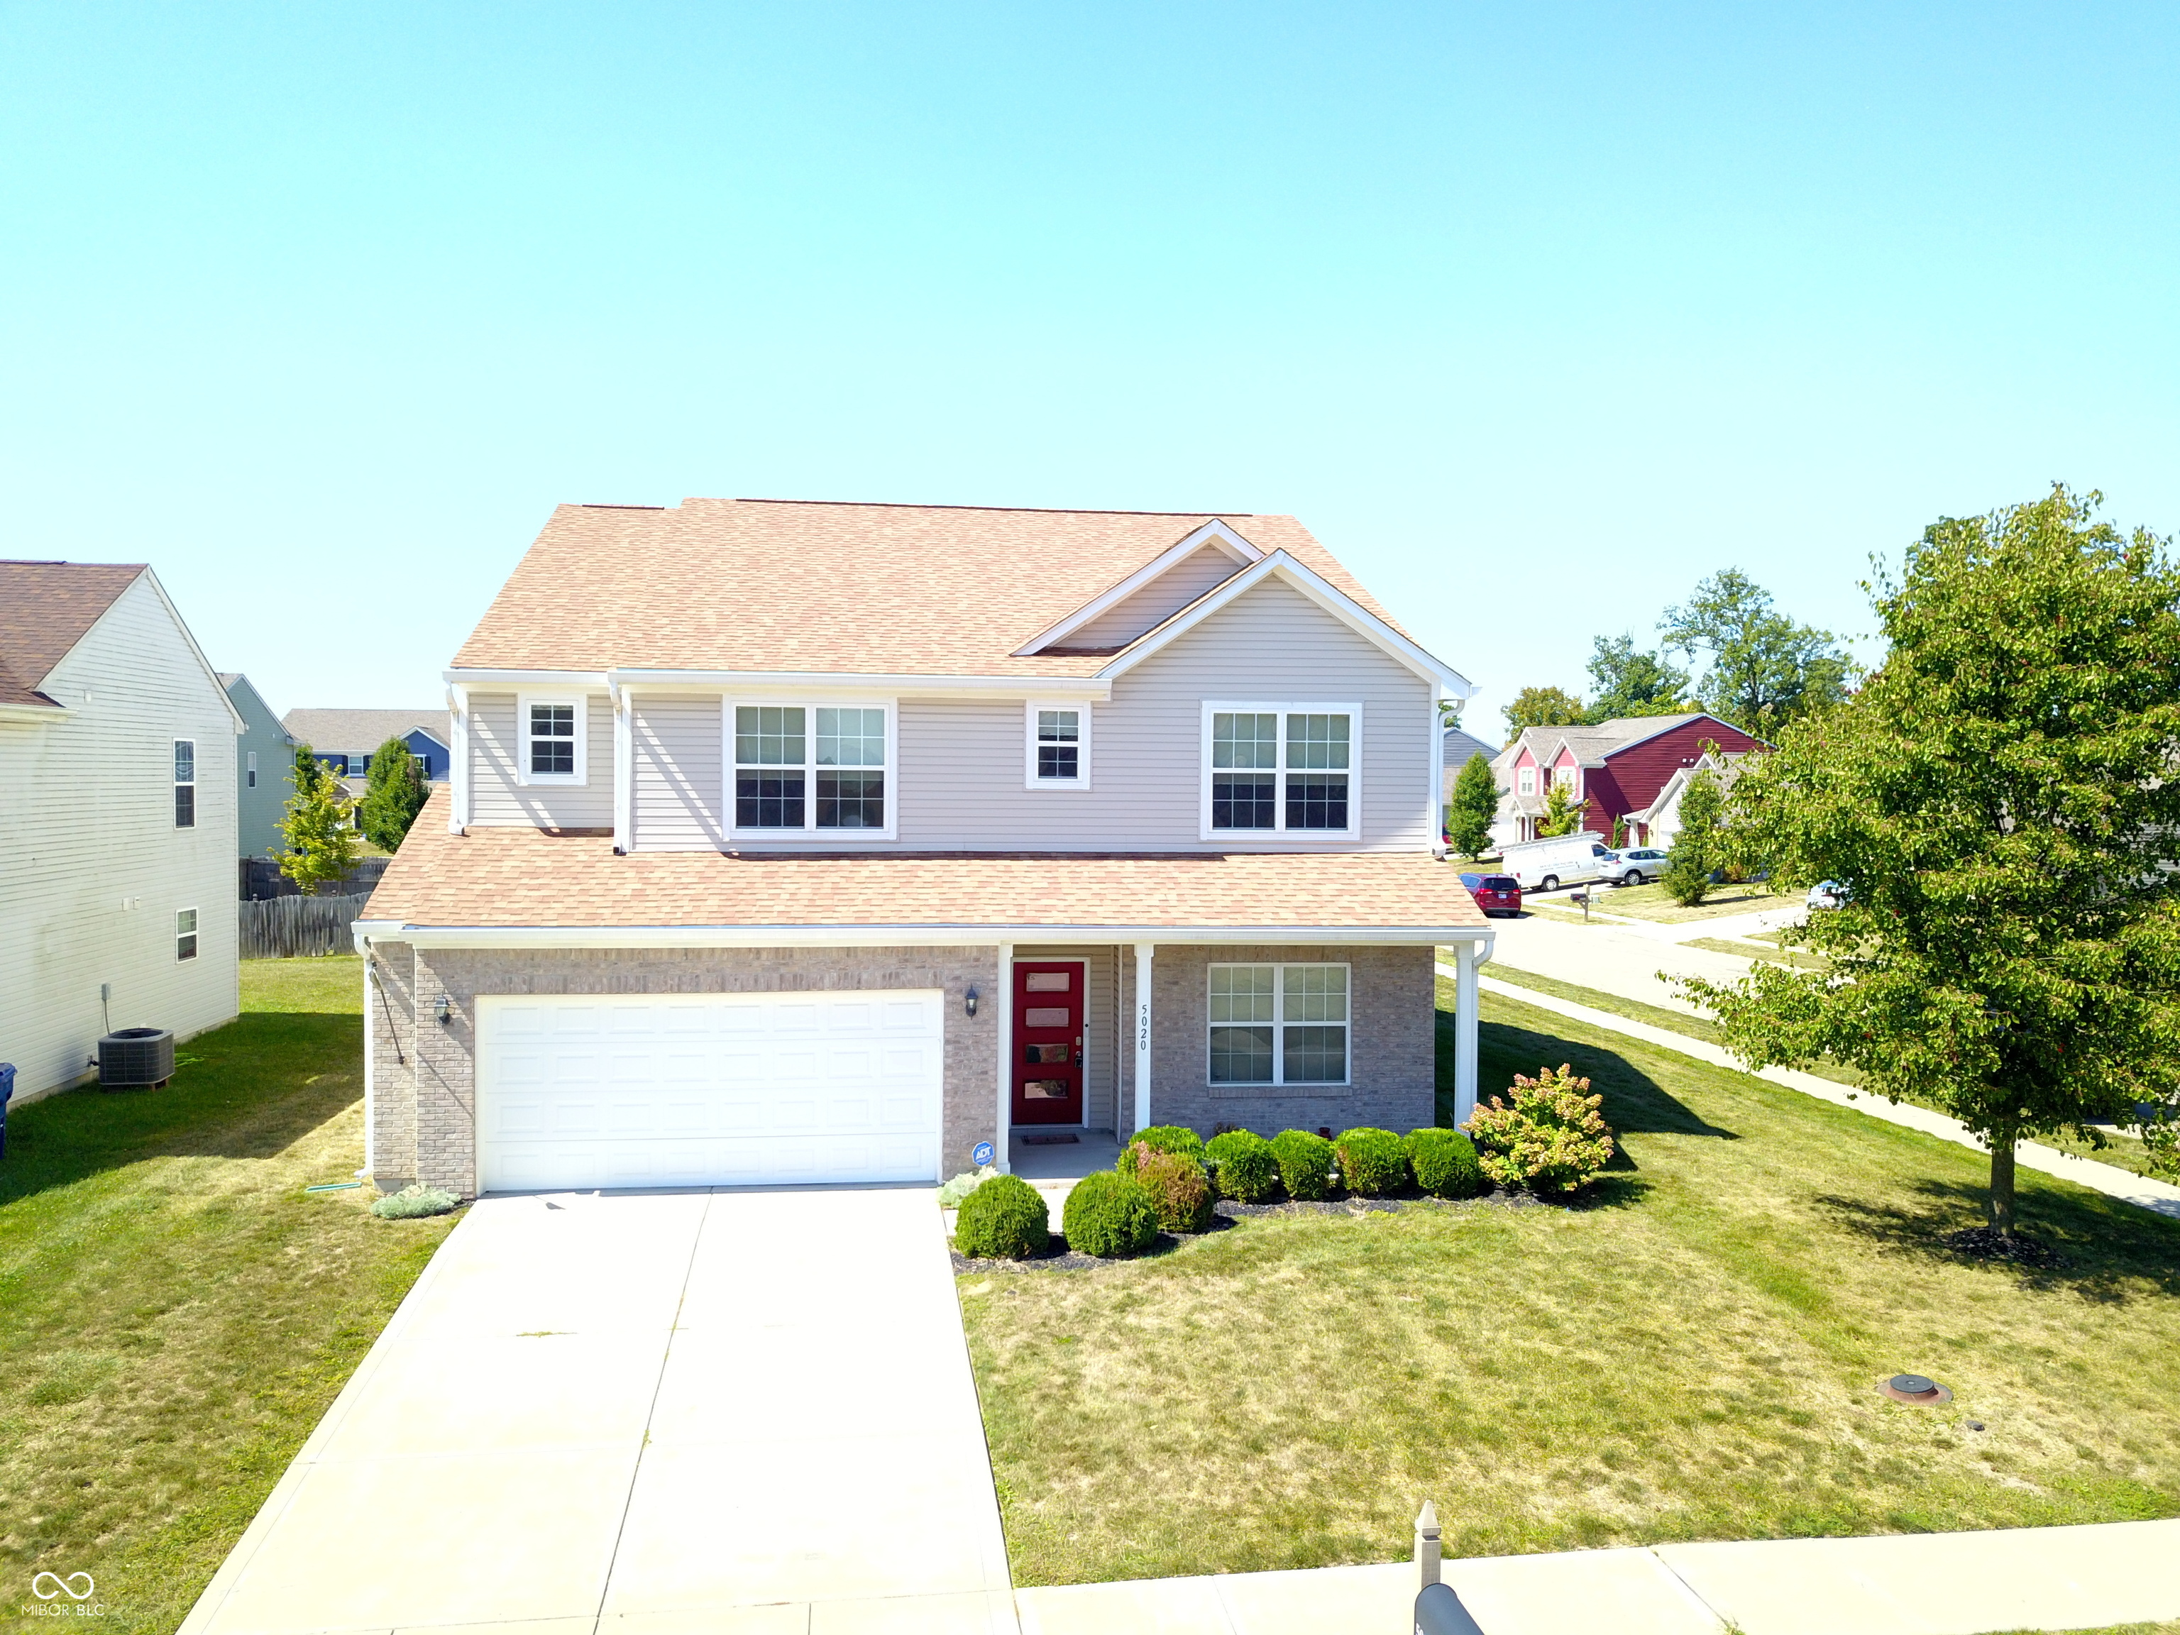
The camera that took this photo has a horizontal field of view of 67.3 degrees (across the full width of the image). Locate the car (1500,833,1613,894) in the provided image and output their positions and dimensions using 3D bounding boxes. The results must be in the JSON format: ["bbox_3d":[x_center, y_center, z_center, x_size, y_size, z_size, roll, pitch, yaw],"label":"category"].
[{"bbox_3d":[22.734,2.318,78.200,5.700,2.250,2.000,-6,2,-7],"label":"car"}]

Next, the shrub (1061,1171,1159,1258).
[{"bbox_3d":[0.197,3.826,15.803,0.930,0.830,0.930,0,2,-8],"label":"shrub"}]

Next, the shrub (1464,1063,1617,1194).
[{"bbox_3d":[5.030,3.480,18.400,1.650,1.430,1.600,0,2,-7],"label":"shrub"}]

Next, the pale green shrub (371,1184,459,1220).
[{"bbox_3d":[-7.000,3.980,17.000,0.920,0.380,0.720,0,2,-7],"label":"pale green shrub"}]

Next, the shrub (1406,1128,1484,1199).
[{"bbox_3d":[3.879,3.795,17.930,0.860,0.770,0.860,0,2,-8],"label":"shrub"}]

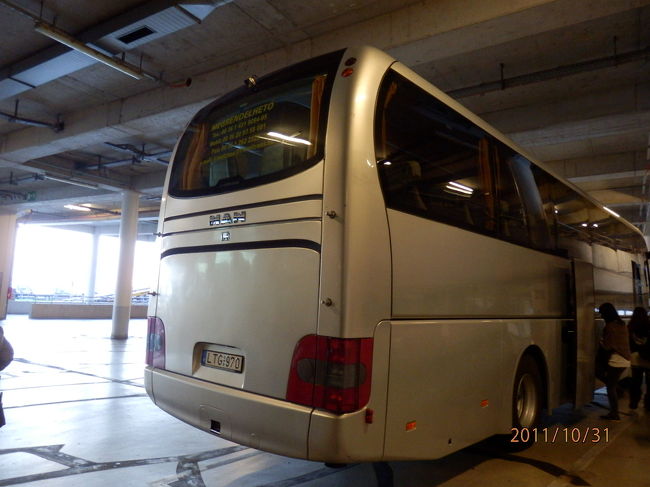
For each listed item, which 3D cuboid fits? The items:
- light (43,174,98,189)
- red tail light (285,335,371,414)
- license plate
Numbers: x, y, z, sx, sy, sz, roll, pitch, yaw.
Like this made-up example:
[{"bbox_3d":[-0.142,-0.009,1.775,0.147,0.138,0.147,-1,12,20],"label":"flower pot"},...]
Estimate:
[{"bbox_3d":[-7.316,-1.813,13.622,0.140,0.120,1.600,-2,-8,32],"label":"light"},{"bbox_3d":[0.027,0.797,2.961,0.450,0.430,0.330,-4,-9,42],"label":"red tail light"},{"bbox_3d":[-0.772,0.896,3.556,0.530,0.120,0.020,-4,-9,42],"label":"license plate"}]

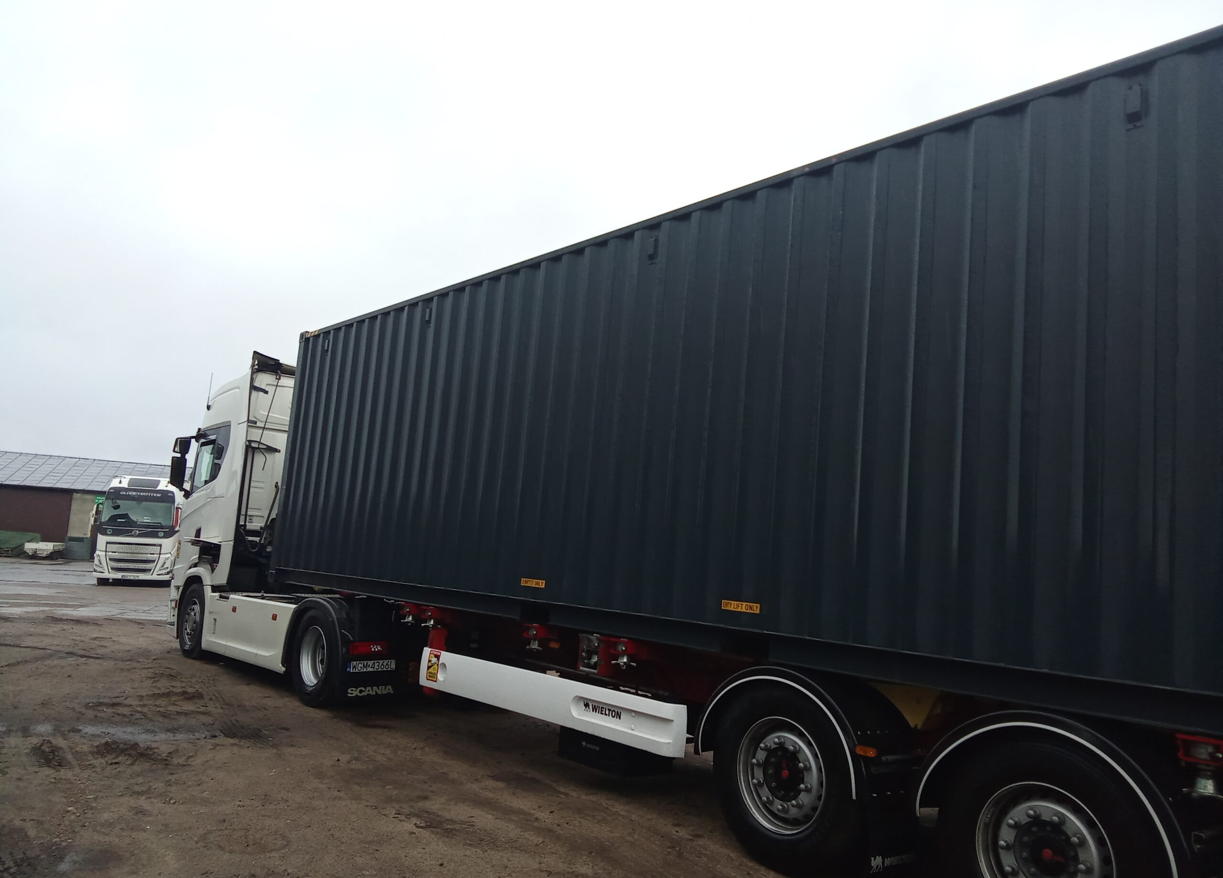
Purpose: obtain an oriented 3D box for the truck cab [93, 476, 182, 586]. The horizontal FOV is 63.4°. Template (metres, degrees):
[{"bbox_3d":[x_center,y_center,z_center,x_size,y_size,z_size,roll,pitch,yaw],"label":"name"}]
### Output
[{"bbox_3d":[-16.282,3.193,34.311,2.520,3.580,2.400,6,-7,-23],"label":"truck cab"}]

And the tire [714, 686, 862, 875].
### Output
[{"bbox_3d":[1.007,1.771,5.254,0.380,1.040,1.040,11,-10,-38],"label":"tire"}]

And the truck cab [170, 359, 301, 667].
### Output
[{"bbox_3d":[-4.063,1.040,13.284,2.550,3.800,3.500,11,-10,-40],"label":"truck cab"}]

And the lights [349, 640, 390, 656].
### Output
[{"bbox_3d":[-2.385,2.044,9.673,0.420,0.140,0.100,11,-10,-40],"label":"lights"}]

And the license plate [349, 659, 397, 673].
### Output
[{"bbox_3d":[-2.337,2.215,9.650,0.520,0.114,0.020,11,-10,-40],"label":"license plate"}]

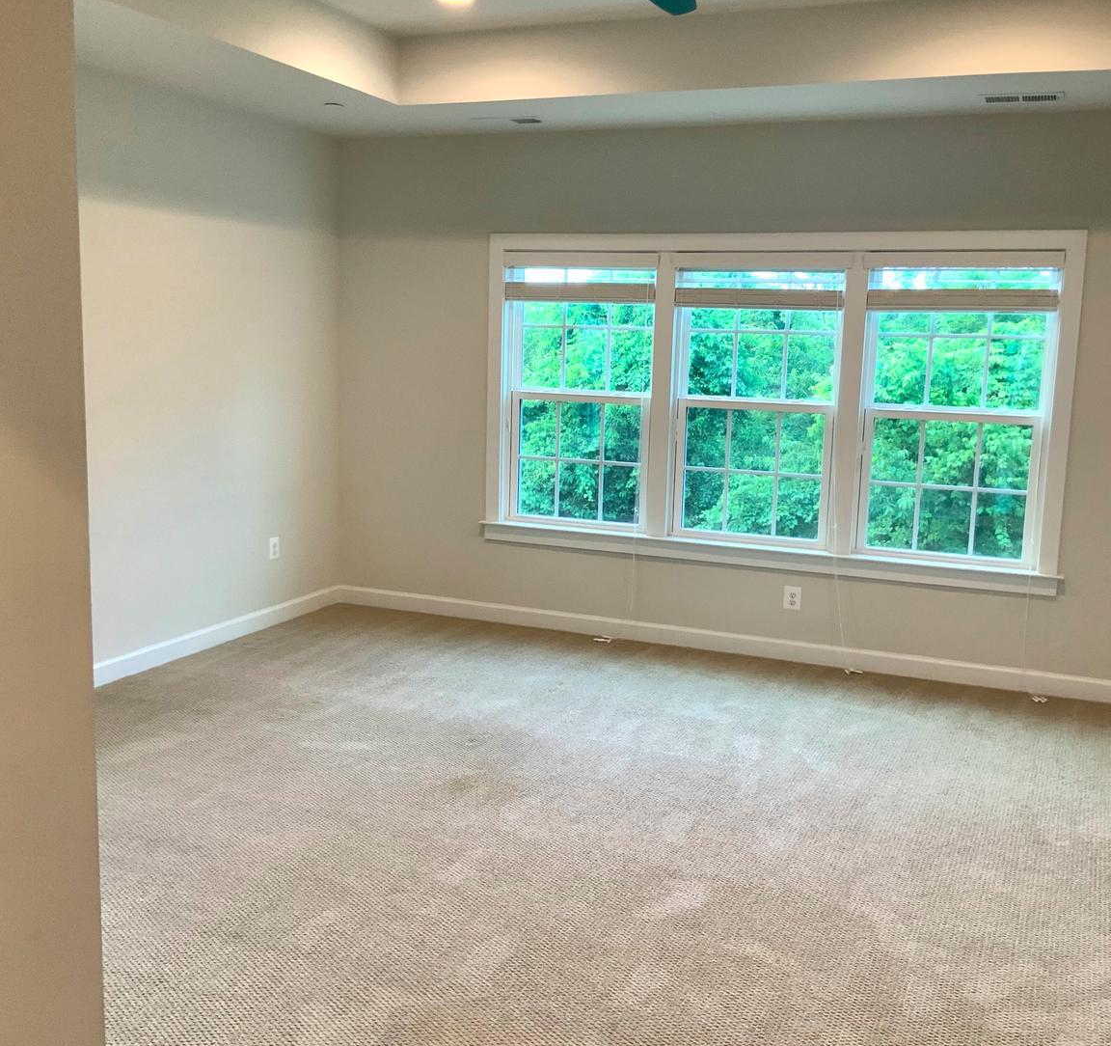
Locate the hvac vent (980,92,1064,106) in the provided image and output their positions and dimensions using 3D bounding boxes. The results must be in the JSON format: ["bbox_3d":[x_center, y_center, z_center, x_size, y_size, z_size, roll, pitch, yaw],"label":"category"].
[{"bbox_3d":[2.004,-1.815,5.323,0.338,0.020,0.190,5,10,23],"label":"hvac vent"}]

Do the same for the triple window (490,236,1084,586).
[{"bbox_3d":[1.015,-0.614,6.307,2.990,1.670,0.130,5,10,23],"label":"triple window"}]

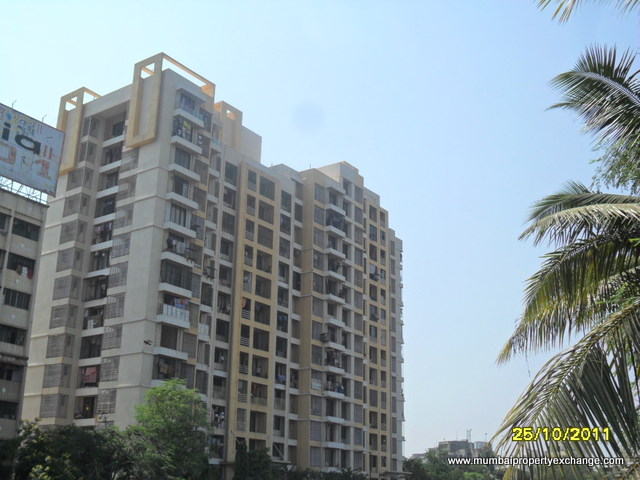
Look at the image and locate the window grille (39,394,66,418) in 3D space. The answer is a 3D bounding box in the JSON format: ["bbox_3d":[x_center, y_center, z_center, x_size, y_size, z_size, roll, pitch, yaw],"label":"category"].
[{"bbox_3d":[-25.130,15.872,77.042,2.507,2.183,1.200,-12,-23,33],"label":"window grille"}]

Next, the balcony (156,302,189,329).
[{"bbox_3d":[-13.333,7.028,74.437,0.846,1.701,3.481,-12,-23,33],"label":"balcony"}]

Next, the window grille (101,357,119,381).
[{"bbox_3d":[-18.992,11.752,73.711,2.490,2.150,0.250,-12,-22,34],"label":"window grille"}]

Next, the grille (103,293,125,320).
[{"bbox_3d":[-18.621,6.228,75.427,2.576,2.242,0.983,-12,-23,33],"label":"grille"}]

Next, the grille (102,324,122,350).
[{"bbox_3d":[-18.944,8.998,74.602,2.490,2.200,0.250,-12,-22,34],"label":"grille"}]

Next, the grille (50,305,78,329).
[{"bbox_3d":[-25.136,7.651,79.900,2.488,2.222,1.131,-12,-23,33],"label":"grille"}]

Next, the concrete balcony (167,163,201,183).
[{"bbox_3d":[-13.121,-6.473,79.138,0.846,0.639,3.501,-12,-23,33],"label":"concrete balcony"}]

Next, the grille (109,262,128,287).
[{"bbox_3d":[-18.848,3.371,76.422,2.490,2.230,0.250,-12,-22,34],"label":"grille"}]

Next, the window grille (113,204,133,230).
[{"bbox_3d":[-18.751,-2.233,78.234,2.490,2.250,0.250,-12,-22,34],"label":"window grille"}]

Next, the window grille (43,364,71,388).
[{"bbox_3d":[-25.136,13.157,77.977,2.478,2.163,1.160,-12,-23,33],"label":"window grille"}]

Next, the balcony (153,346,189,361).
[{"bbox_3d":[-13.386,10.291,73.298,0.846,0.669,3.422,-12,-23,33],"label":"balcony"}]

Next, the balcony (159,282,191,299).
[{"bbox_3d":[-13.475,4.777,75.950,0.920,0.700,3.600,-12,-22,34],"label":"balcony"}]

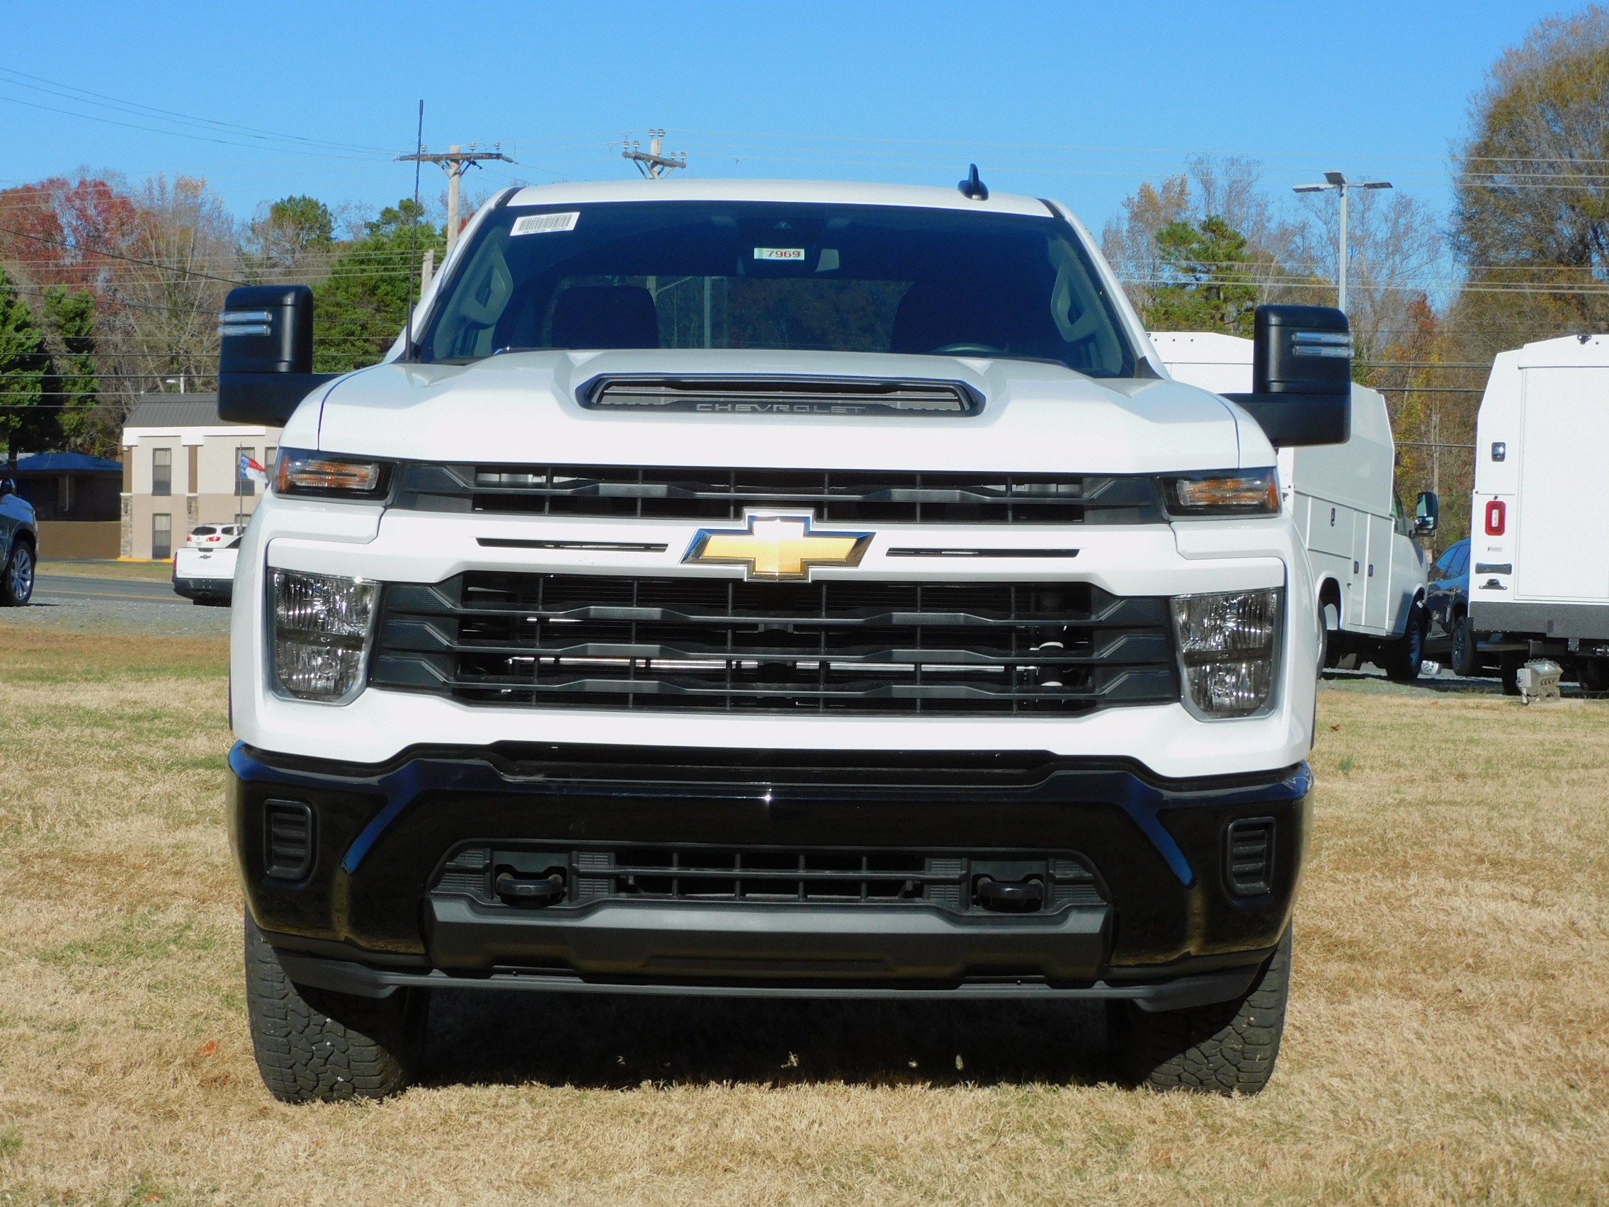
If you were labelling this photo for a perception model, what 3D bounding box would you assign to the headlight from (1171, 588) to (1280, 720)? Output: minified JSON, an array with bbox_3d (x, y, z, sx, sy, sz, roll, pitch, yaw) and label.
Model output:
[{"bbox_3d":[0.752,0.091,5.380,0.200,0.230,0.200,1,2,0],"label":"headlight"}]

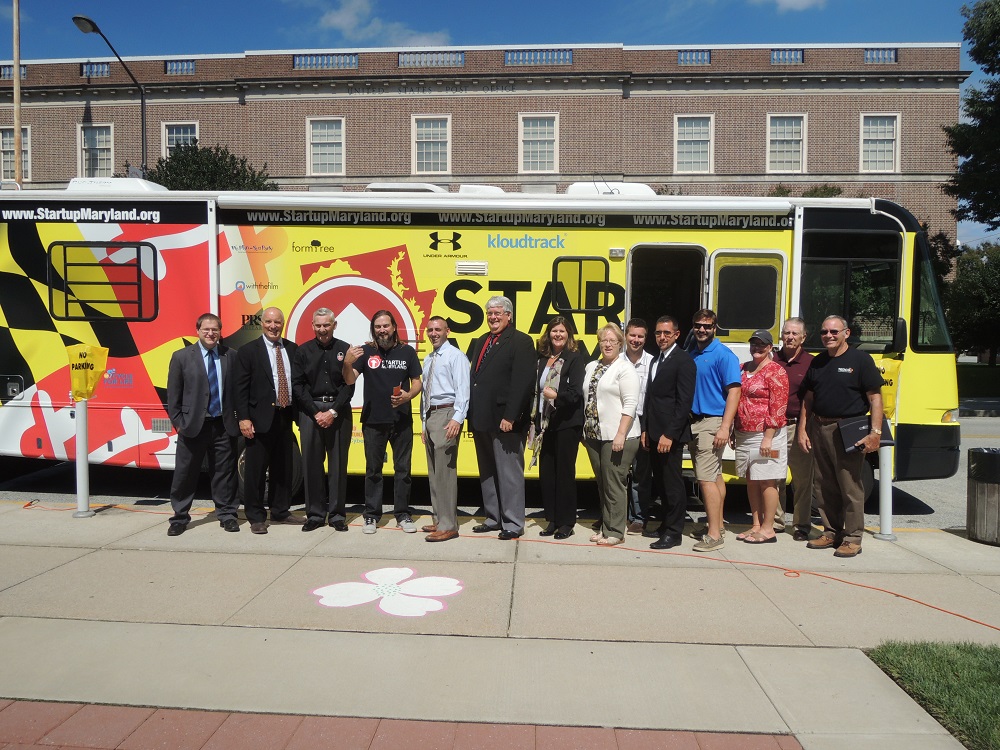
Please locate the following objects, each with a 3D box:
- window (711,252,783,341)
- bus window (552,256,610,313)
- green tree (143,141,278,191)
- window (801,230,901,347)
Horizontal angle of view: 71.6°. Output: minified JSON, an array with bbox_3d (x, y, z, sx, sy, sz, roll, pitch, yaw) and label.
[{"bbox_3d":[2.455,-0.774,6.876,0.703,0.862,0.080,1,1,3],"label":"window"},{"bbox_3d":[0.823,-0.914,6.999,0.583,0.564,0.080,1,1,3],"label":"bus window"},{"bbox_3d":[-10.500,-3.600,25.000,5.600,9.200,5.400,1,1,3],"label":"green tree"},{"bbox_3d":[3.478,-0.833,6.879,0.971,1.199,0.080,1,1,3],"label":"window"}]

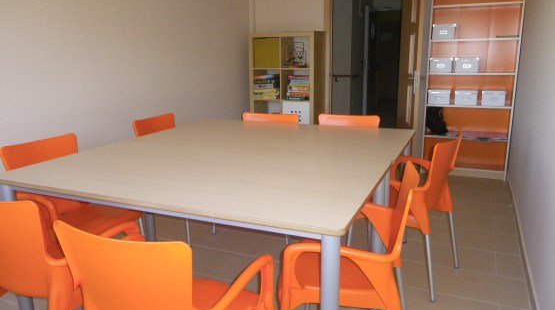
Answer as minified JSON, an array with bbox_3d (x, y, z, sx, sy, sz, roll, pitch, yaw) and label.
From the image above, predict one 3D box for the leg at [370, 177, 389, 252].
[{"bbox_3d":[0.497,0.433,2.203,0.062,0.735,0.062,5,15,23],"label":"leg"}]

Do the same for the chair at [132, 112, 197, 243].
[{"bbox_3d":[-0.696,0.148,3.280,0.540,0.830,0.560,6,15,28],"label":"chair"}]

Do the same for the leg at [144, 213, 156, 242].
[{"bbox_3d":[-0.828,0.292,2.890,0.062,0.735,0.062,5,15,23],"label":"leg"}]

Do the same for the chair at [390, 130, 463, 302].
[{"bbox_3d":[0.742,0.285,2.602,0.540,0.830,0.560,9,17,36],"label":"chair"}]

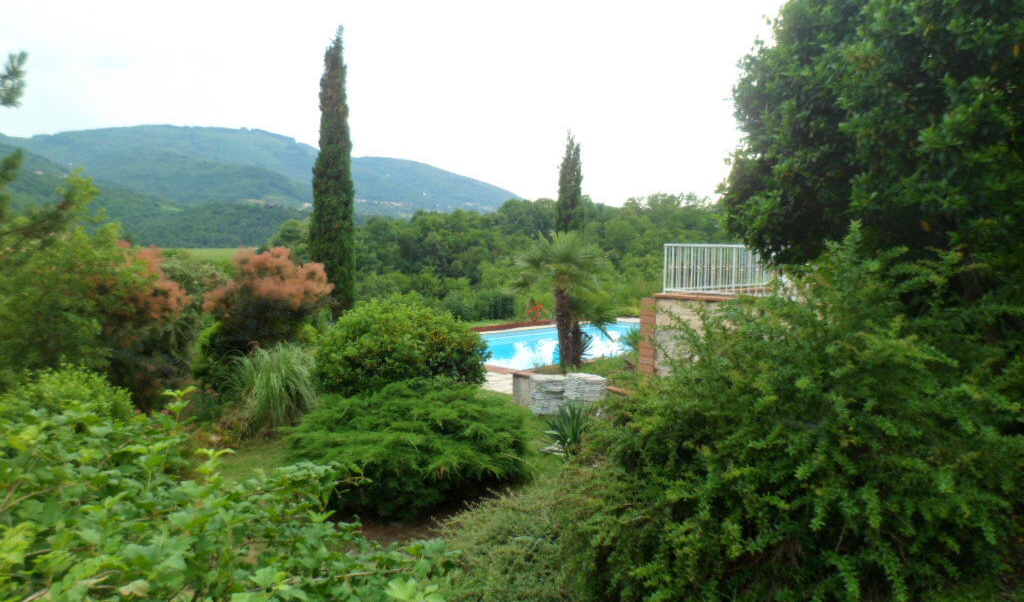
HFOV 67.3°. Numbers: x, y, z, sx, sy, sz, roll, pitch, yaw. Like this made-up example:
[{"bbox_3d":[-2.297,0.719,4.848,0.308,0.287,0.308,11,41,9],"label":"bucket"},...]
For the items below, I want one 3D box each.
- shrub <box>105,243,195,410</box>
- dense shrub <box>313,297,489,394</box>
[{"bbox_3d":[-6.053,0.459,12.600,1.700,2.800,1.900,0,3,-26],"label":"shrub"},{"bbox_3d":[-1.695,0.813,11.800,2.670,1.700,2.500,1,3,-8],"label":"dense shrub"}]

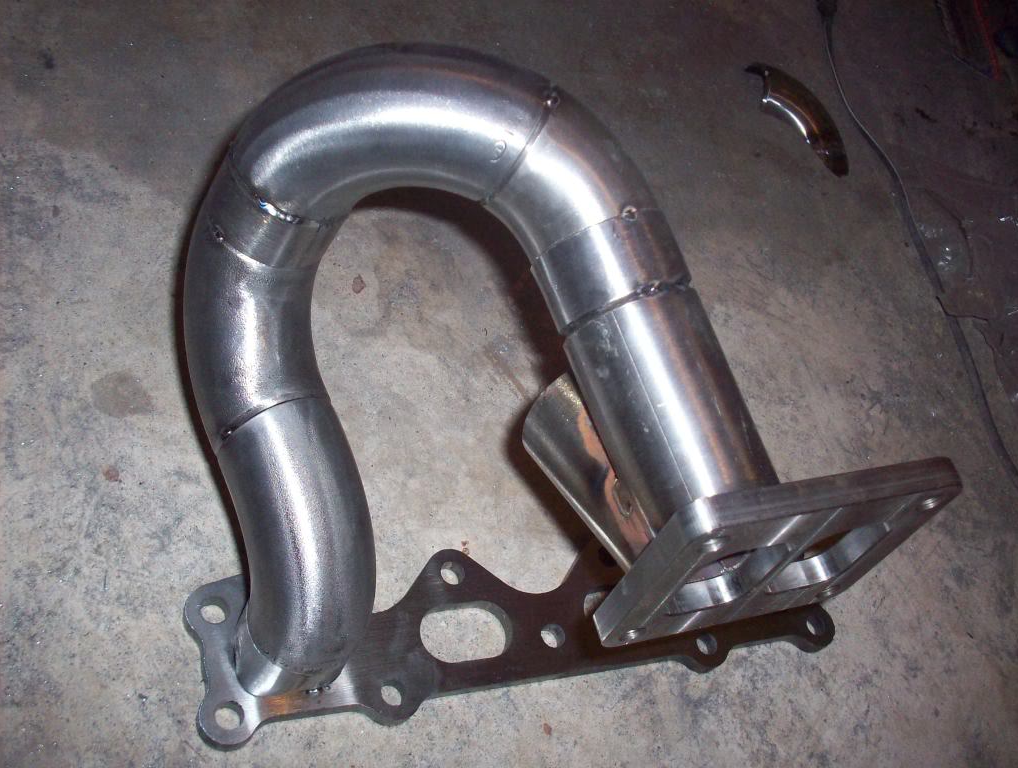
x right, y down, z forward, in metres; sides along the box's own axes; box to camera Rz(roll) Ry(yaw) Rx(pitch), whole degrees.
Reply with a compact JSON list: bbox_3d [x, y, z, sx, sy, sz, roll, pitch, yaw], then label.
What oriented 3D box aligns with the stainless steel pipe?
[{"bbox_3d":[-0.032,0.011,0.460,0.175,0.260,0.220,-9,57,-28],"label":"stainless steel pipe"}]

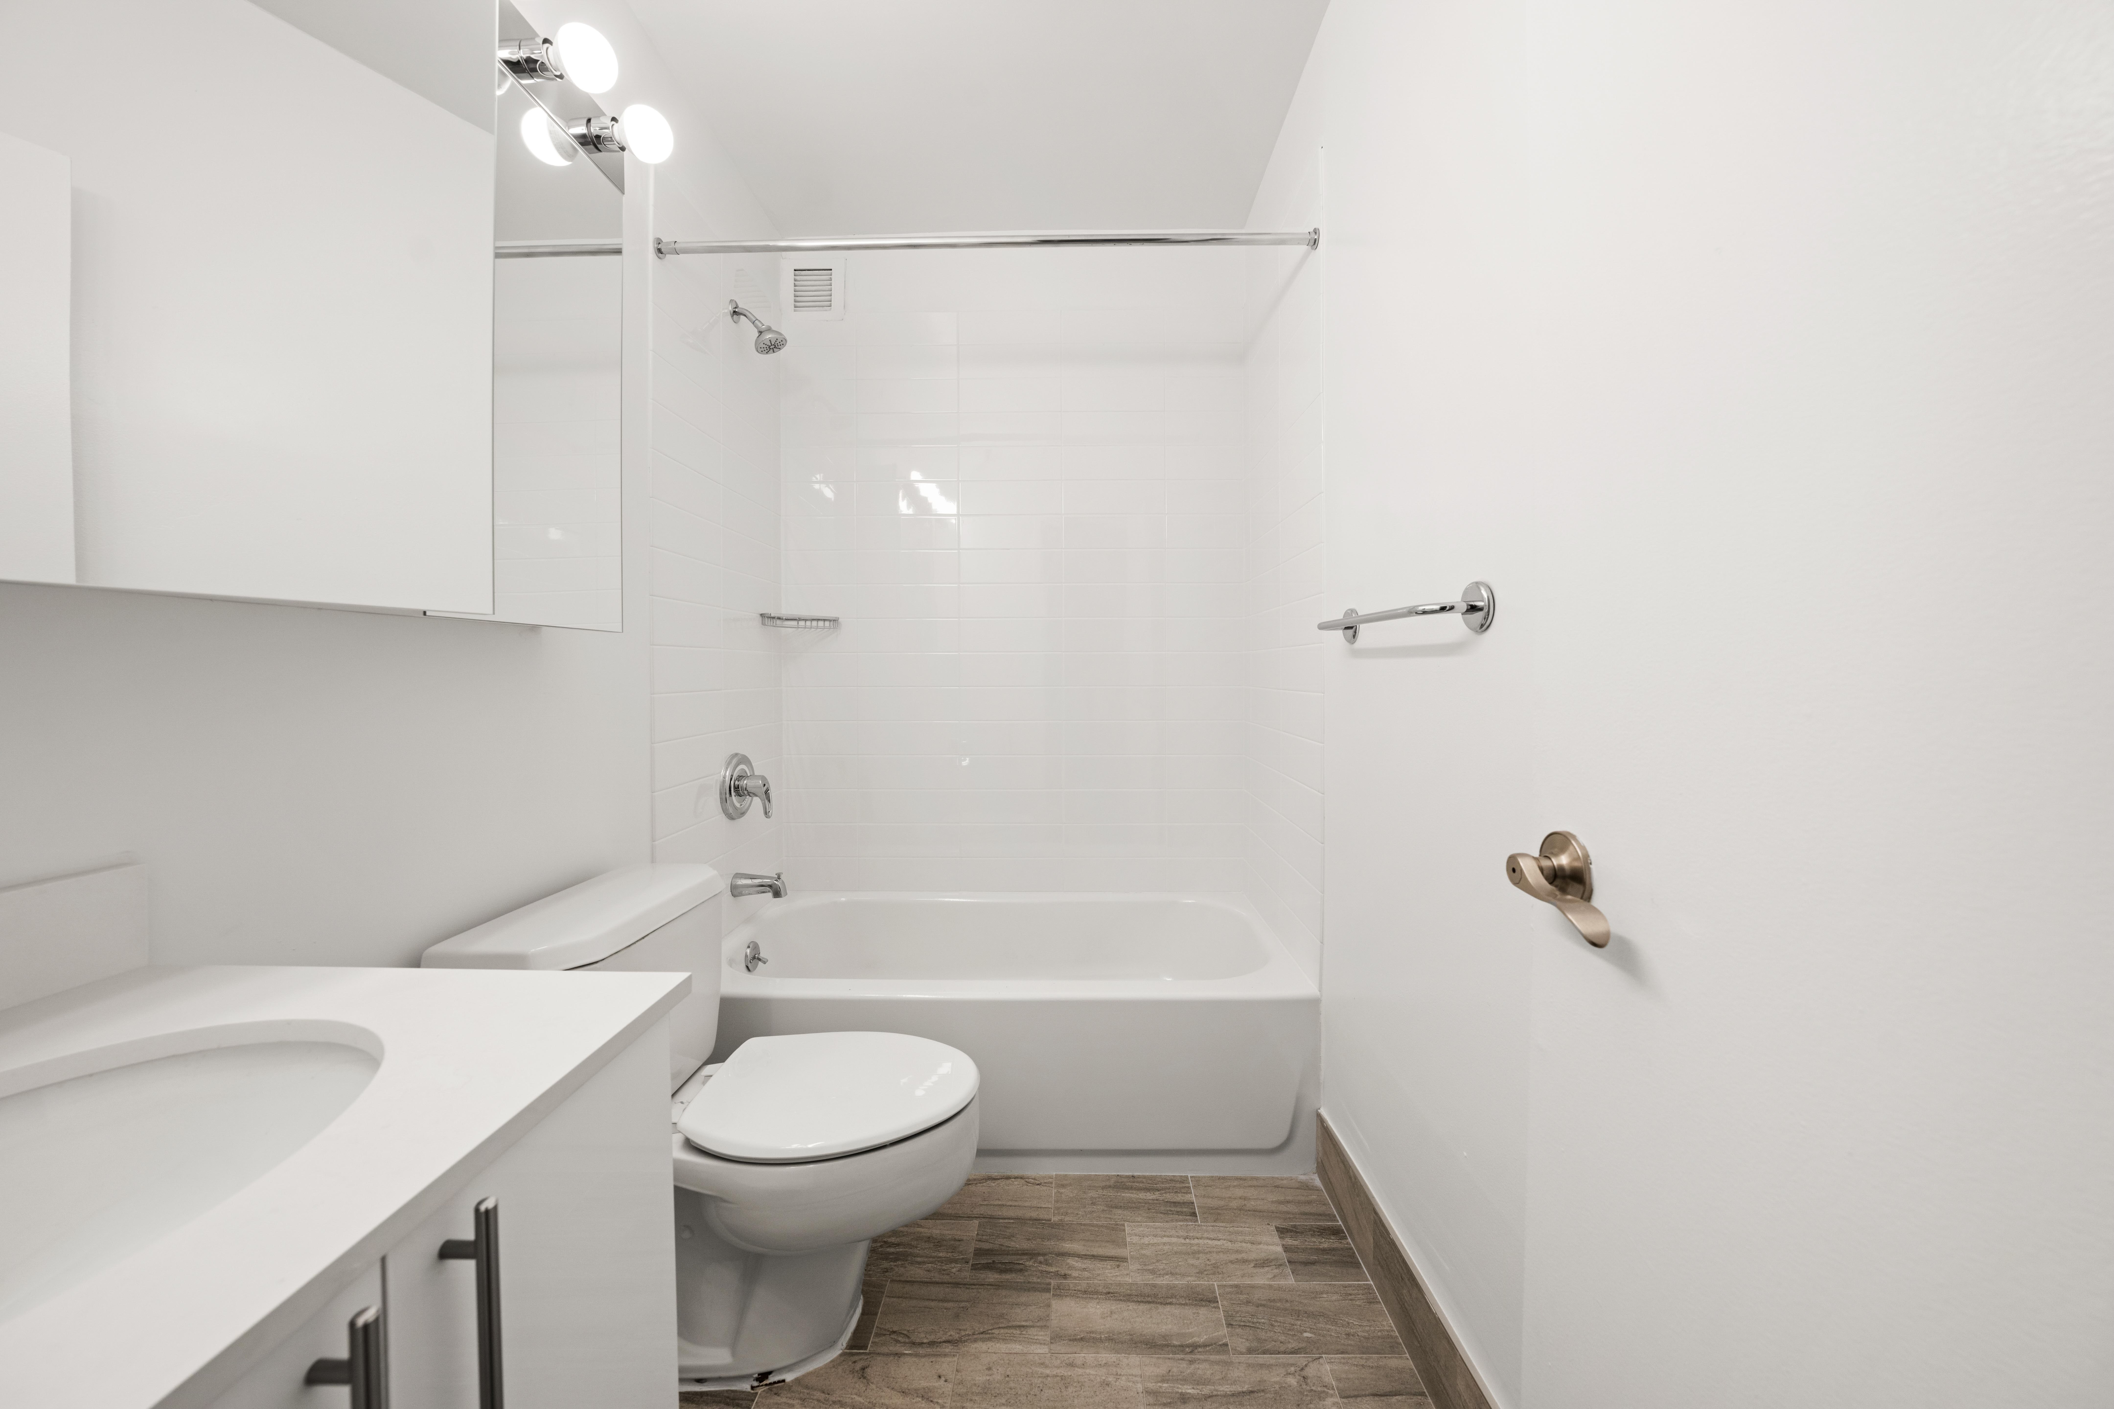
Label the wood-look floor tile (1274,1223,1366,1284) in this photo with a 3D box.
[{"bbox_3d":[0.521,1.088,1.394,0.140,0.010,0.144,0,2,1],"label":"wood-look floor tile"}]

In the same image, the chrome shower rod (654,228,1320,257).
[{"bbox_3d":[-0.157,-1.010,1.547,1.465,0.052,0.052,0,2,1],"label":"chrome shower rod"}]

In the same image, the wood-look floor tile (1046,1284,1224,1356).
[{"bbox_3d":[0.143,1.095,1.254,0.304,0.010,0.144,0,2,1],"label":"wood-look floor tile"}]

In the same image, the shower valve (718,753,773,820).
[{"bbox_3d":[-0.846,0.232,1.975,0.100,0.184,0.180,0,2,1],"label":"shower valve"}]

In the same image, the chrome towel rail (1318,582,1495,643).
[{"bbox_3d":[0.552,-0.147,1.190,0.072,0.072,0.510,0,2,1],"label":"chrome towel rail"}]

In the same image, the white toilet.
[{"bbox_3d":[-0.513,0.711,1.250,0.755,0.755,0.490,0,2,1],"label":"white toilet"}]

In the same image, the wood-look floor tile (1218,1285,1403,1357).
[{"bbox_3d":[0.444,1.094,1.252,0.295,0.010,0.144,0,2,1],"label":"wood-look floor tile"}]

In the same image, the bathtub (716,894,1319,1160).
[{"bbox_3d":[-0.144,0.853,1.970,1.514,0.419,0.715,0,2,1],"label":"bathtub"}]

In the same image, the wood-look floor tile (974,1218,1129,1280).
[{"bbox_3d":[-0.011,1.090,1.400,0.304,0.010,0.144,0,2,1],"label":"wood-look floor tile"}]

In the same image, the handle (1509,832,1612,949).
[{"bbox_3d":[0.454,0.164,0.625,0.070,0.075,0.135,0,2,-3],"label":"handle"}]

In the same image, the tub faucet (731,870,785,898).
[{"bbox_3d":[-0.821,0.500,1.956,0.144,0.070,0.060,0,2,1],"label":"tub faucet"}]

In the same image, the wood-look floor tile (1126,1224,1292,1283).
[{"bbox_3d":[0.296,1.086,1.392,0.305,0.009,0.144,0,2,1],"label":"wood-look floor tile"}]

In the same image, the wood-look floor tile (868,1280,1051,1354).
[{"bbox_3d":[-0.163,1.096,1.258,0.304,0.010,0.144,0,2,1],"label":"wood-look floor tile"}]

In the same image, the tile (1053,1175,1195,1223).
[{"bbox_3d":[0.147,1.080,1.535,0.305,0.009,0.142,0,2,1],"label":"tile"}]

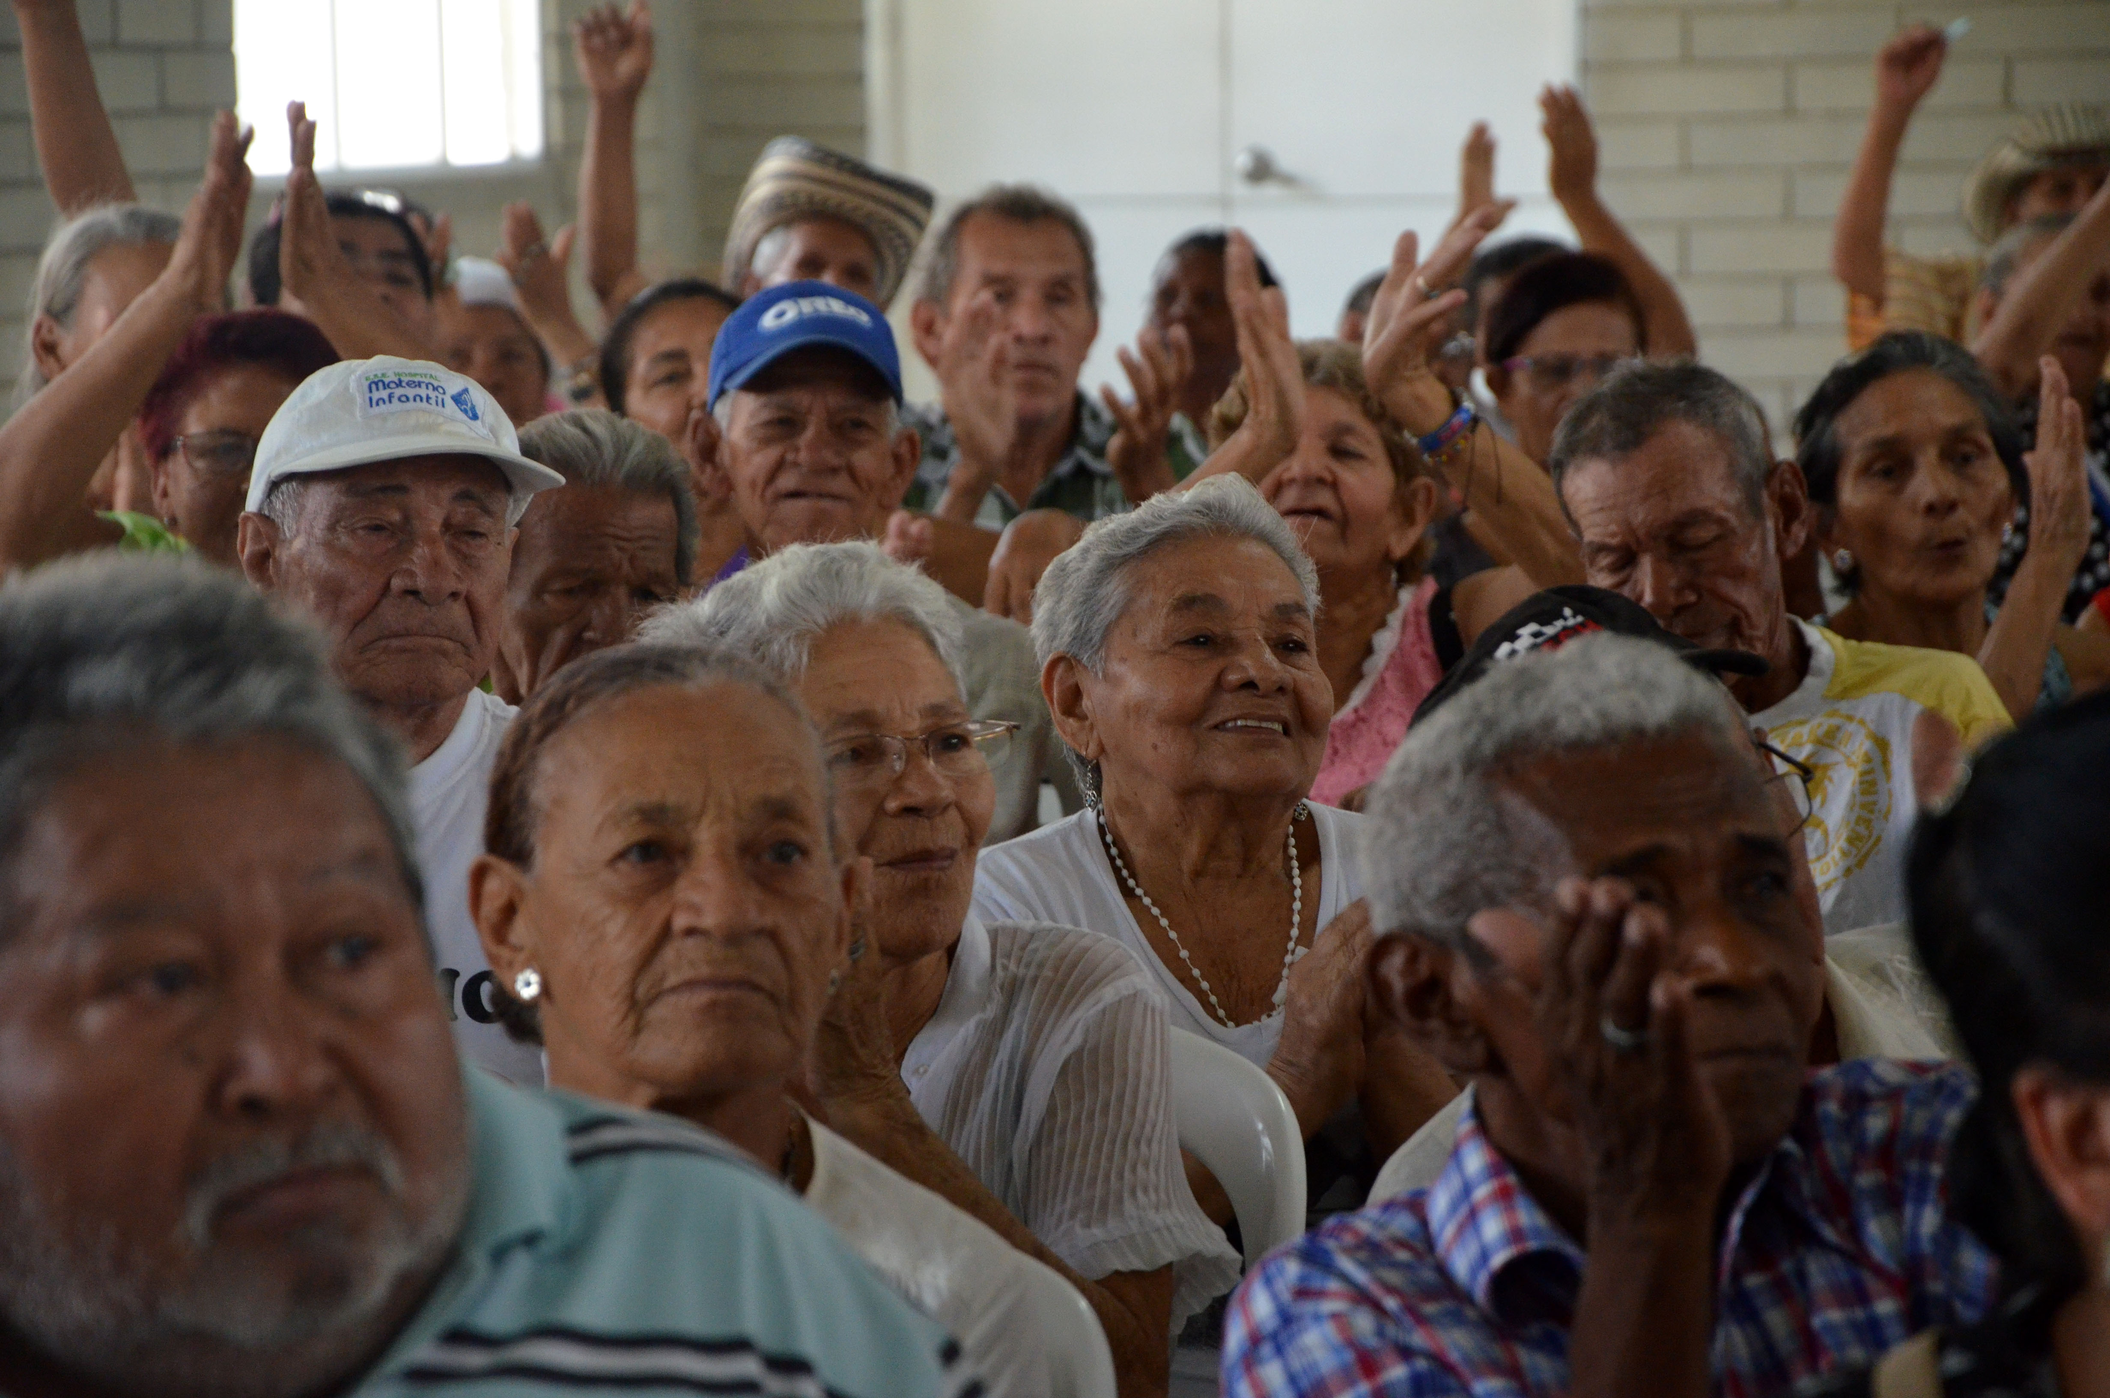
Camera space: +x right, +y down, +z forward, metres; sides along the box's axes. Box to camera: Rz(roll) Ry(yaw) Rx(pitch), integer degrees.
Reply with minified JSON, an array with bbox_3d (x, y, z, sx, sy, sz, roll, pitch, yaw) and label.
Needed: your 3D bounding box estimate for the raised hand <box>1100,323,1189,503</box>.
[{"bbox_3d":[0.088,-0.271,8.700,0.080,0.170,0.095,2,6,-45],"label":"raised hand"}]

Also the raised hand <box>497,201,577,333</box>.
[{"bbox_3d":[-0.612,-0.511,10.900,0.095,0.160,0.060,-17,5,-36],"label":"raised hand"}]

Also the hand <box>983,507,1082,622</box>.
[{"bbox_3d":[-0.018,-0.116,8.100,0.100,0.110,0.095,2,5,30],"label":"hand"}]

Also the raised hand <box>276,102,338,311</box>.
[{"bbox_3d":[-0.668,-0.441,8.200,0.055,0.185,0.090,-6,4,-17],"label":"raised hand"}]

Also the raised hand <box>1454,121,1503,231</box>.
[{"bbox_3d":[0.527,-0.651,11.500,0.055,0.150,0.080,2,4,-18],"label":"raised hand"}]

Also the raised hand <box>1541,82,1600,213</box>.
[{"bbox_3d":[0.643,-0.694,11.500,0.060,0.160,0.080,-4,5,31],"label":"raised hand"}]

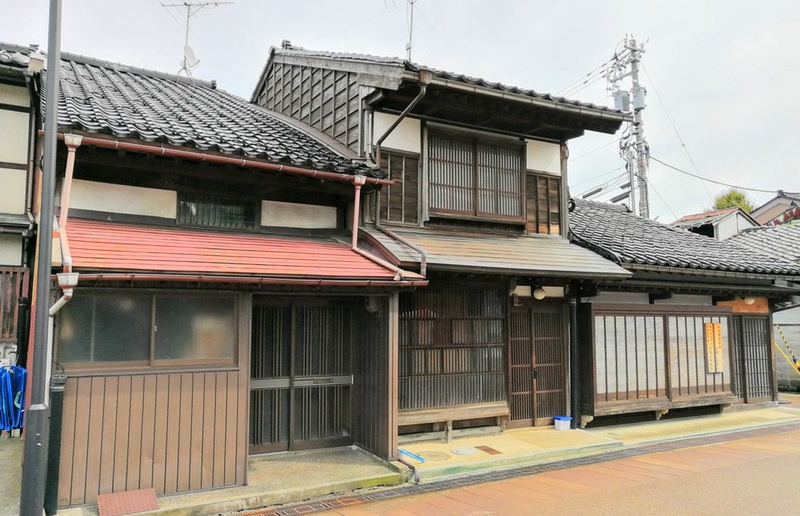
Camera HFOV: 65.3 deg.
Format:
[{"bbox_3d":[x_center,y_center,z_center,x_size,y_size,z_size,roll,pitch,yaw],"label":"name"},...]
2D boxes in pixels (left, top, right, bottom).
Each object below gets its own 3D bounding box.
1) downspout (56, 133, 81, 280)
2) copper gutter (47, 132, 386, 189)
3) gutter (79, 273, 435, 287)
[{"bbox_3d":[-3.020,-0.491,5.694,0.200,1.452,0.950,3,-7,-30],"label":"downspout"},{"bbox_3d":[-1.732,-1.038,6.817,3.831,0.100,0.120,3,-7,-30],"label":"copper gutter"},{"bbox_3d":[-1.310,0.217,6.046,3.752,0.090,0.110,3,-7,-30],"label":"gutter"}]

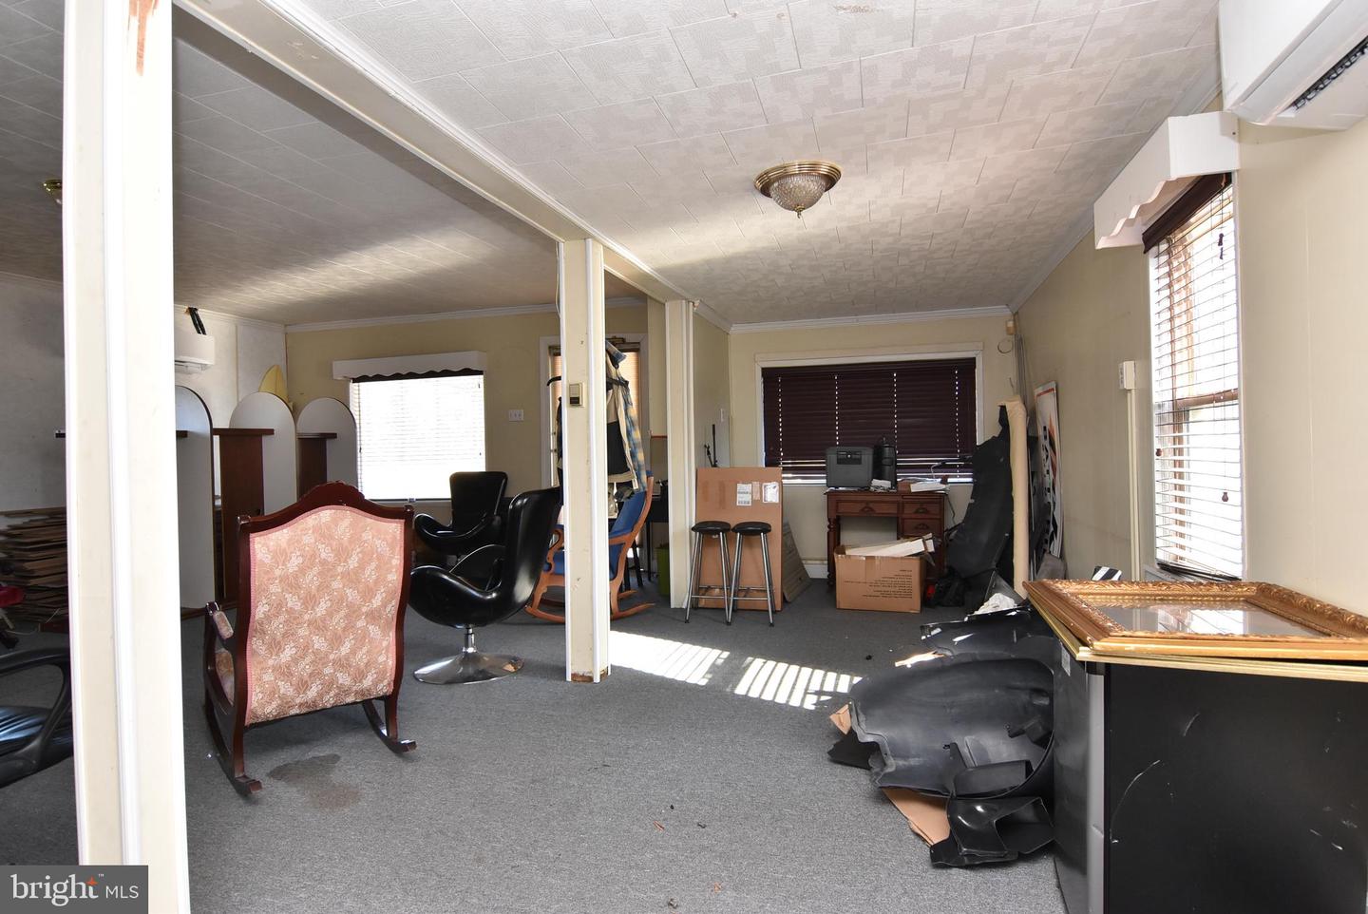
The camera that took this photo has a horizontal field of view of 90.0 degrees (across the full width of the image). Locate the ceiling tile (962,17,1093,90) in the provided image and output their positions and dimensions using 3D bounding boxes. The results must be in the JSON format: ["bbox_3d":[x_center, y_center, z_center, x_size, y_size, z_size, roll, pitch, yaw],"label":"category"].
[{"bbox_3d":[0.958,-1.136,1.921,0.297,0.020,0.295,-1,1,16],"label":"ceiling tile"}]

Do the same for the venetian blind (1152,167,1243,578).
[{"bbox_3d":[1.763,-0.229,2.401,0.060,1.300,0.680,-2,0,17],"label":"venetian blind"}]

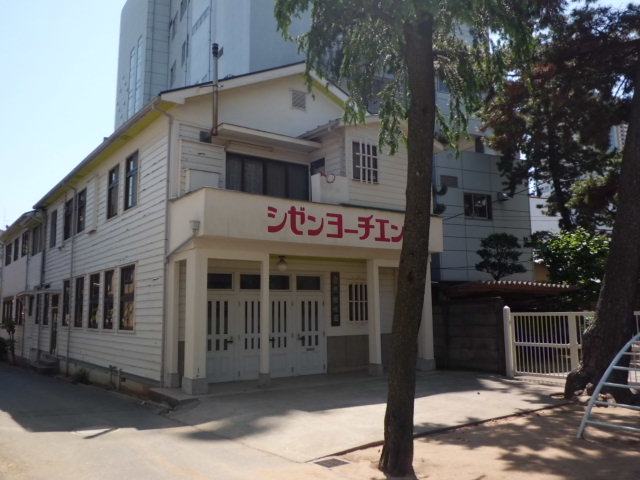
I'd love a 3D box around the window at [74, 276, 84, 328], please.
[{"bbox_3d":[-7.837,2.018,18.620,0.120,1.659,1.125,4,-9,-35],"label":"window"}]

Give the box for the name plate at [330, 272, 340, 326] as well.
[{"bbox_3d":[0.435,1.613,15.553,0.305,1.453,0.050,5,-9,-35],"label":"name plate"}]

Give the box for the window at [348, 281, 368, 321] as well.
[{"bbox_3d":[1.024,1.643,15.137,0.757,1.057,0.120,4,-9,-35],"label":"window"}]

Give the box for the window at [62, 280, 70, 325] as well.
[{"bbox_3d":[-9.526,2.389,21.571,0.120,1.679,1.009,4,-9,-35],"label":"window"}]

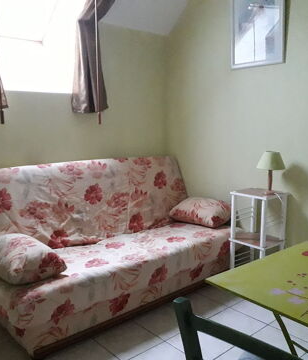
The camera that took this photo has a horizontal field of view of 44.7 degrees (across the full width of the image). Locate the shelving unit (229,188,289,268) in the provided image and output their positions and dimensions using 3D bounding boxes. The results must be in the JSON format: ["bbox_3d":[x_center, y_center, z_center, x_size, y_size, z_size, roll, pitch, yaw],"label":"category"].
[{"bbox_3d":[0.814,0.489,2.943,0.287,0.779,0.325,-9,12,-40],"label":"shelving unit"}]

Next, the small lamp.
[{"bbox_3d":[0.887,-0.052,2.841,0.217,0.320,0.217,-9,12,-40],"label":"small lamp"}]

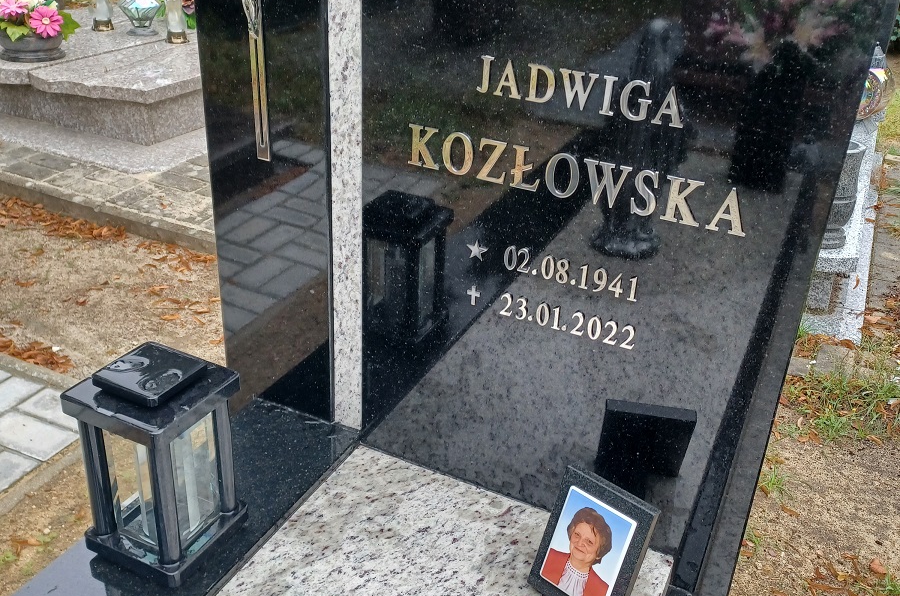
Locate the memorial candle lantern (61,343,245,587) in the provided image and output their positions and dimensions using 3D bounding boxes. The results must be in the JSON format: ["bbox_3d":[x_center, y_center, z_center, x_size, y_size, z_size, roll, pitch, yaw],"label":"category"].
[{"bbox_3d":[-0.342,0.190,1.026,0.136,0.251,0.136,15,31,21],"label":"memorial candle lantern"}]

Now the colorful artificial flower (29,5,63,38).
[{"bbox_3d":[-1.513,-1.035,3.245,0.120,0.120,0.055,-10,31,-22],"label":"colorful artificial flower"}]

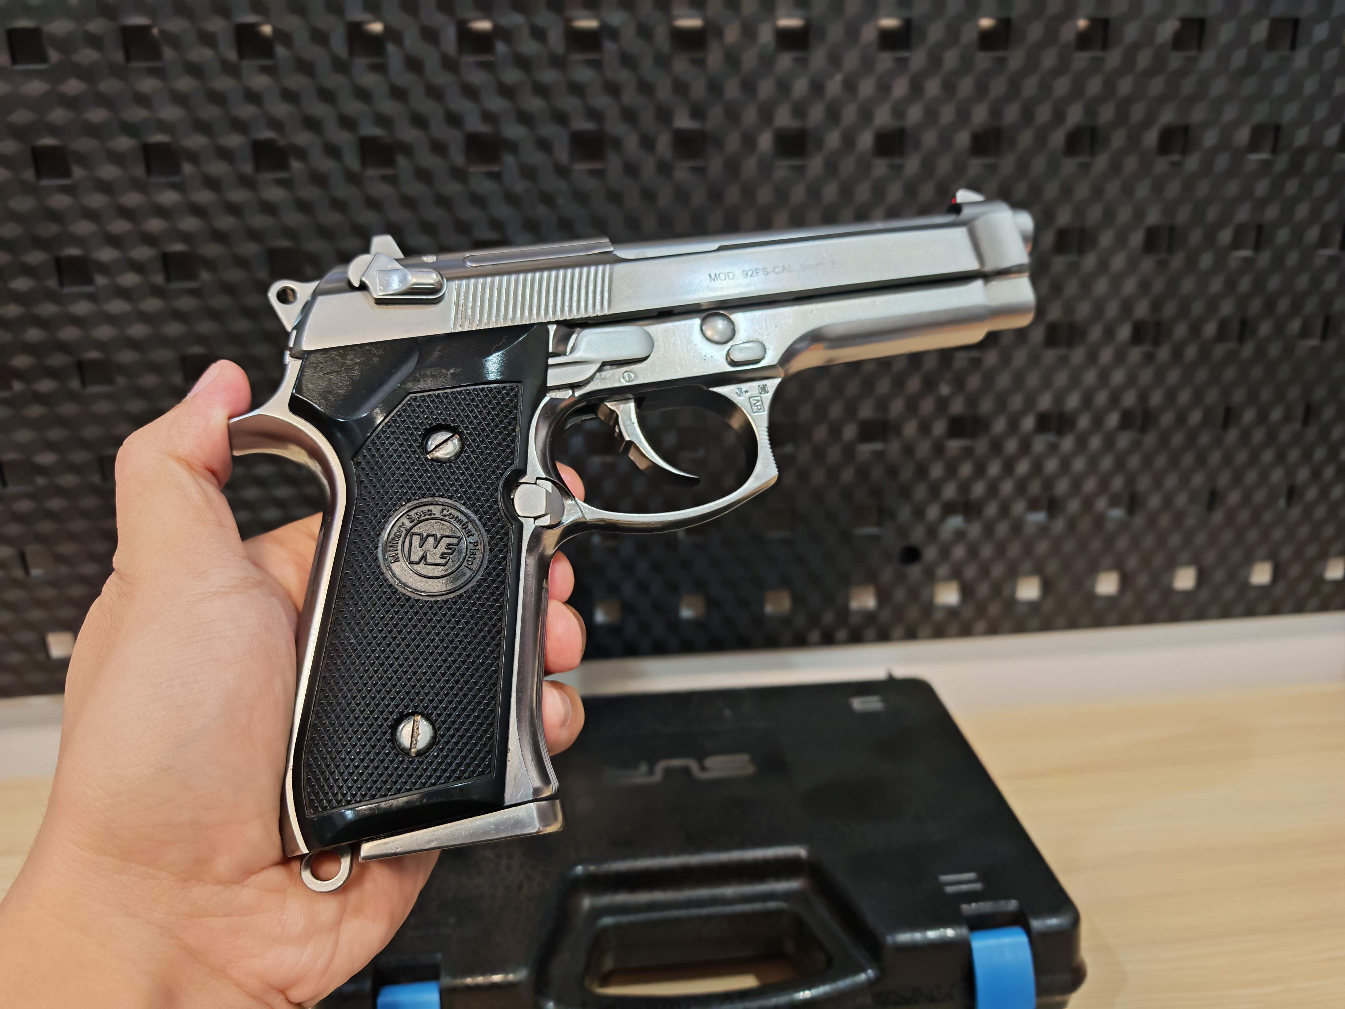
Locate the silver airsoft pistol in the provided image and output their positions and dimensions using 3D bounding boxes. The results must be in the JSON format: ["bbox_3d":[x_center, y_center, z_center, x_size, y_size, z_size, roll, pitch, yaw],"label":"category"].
[{"bbox_3d":[0.009,-0.007,0.225,0.216,0.138,0.037,-10,-12,-16],"label":"silver airsoft pistol"}]

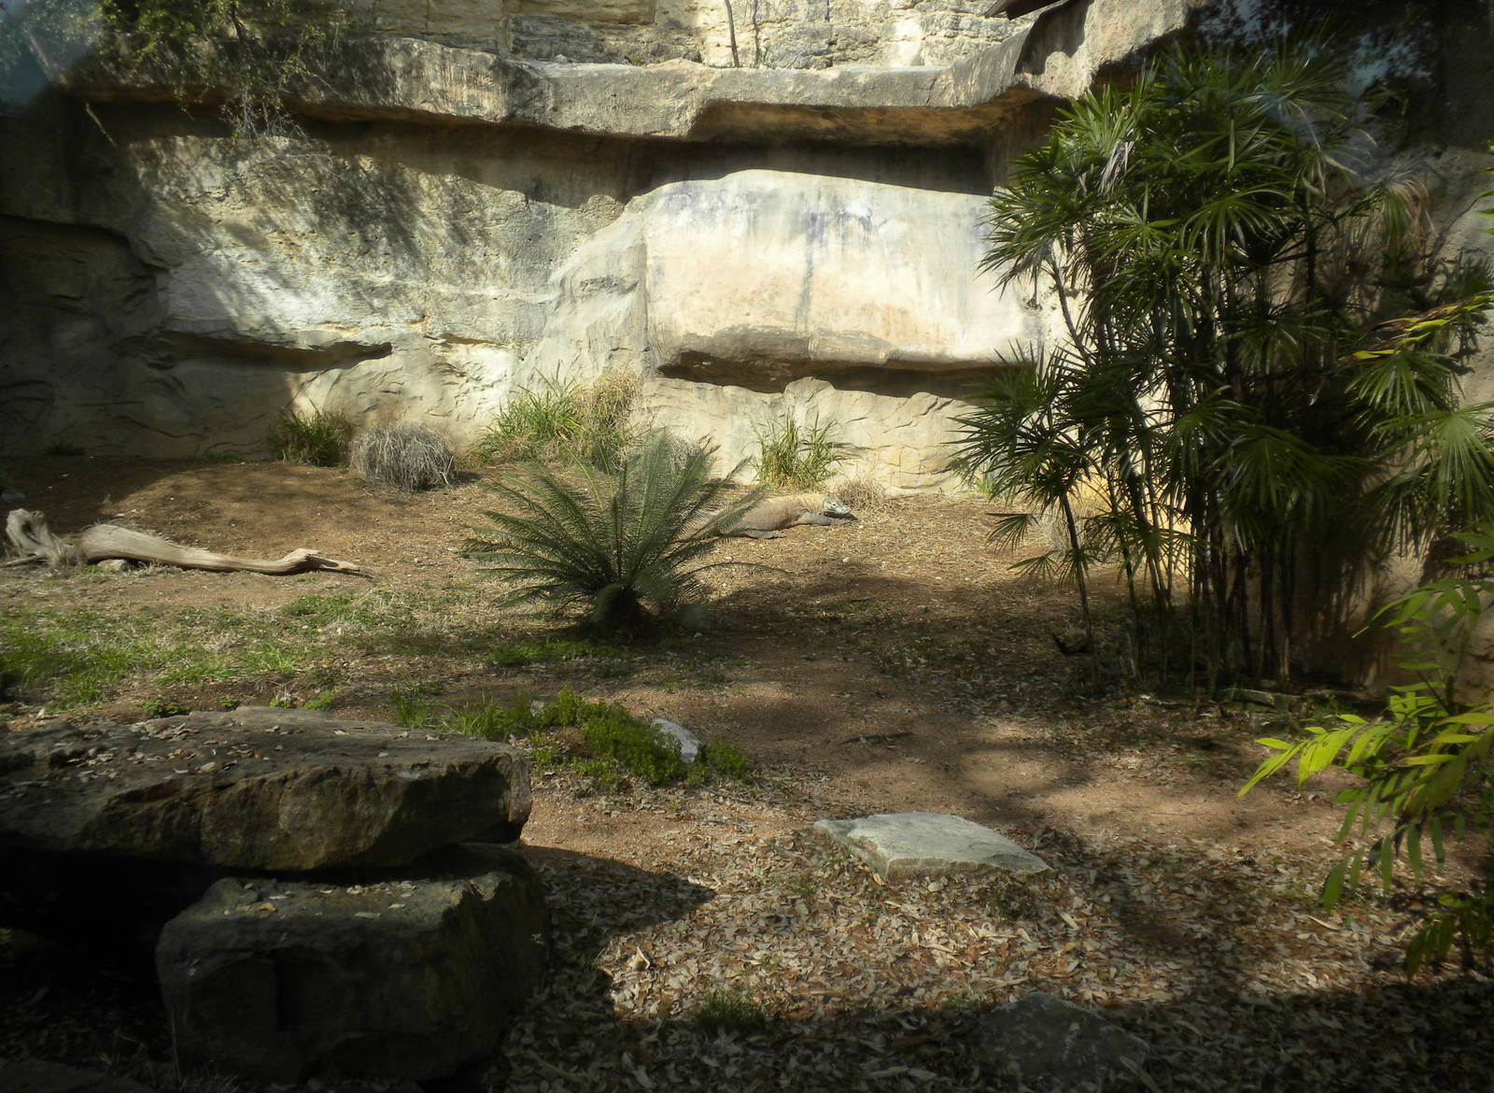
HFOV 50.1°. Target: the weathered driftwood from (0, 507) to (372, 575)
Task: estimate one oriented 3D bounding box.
[{"bbox_3d":[-3.420,-0.033,9.738,2.220,0.370,0.480,1,7,8],"label":"weathered driftwood"}]

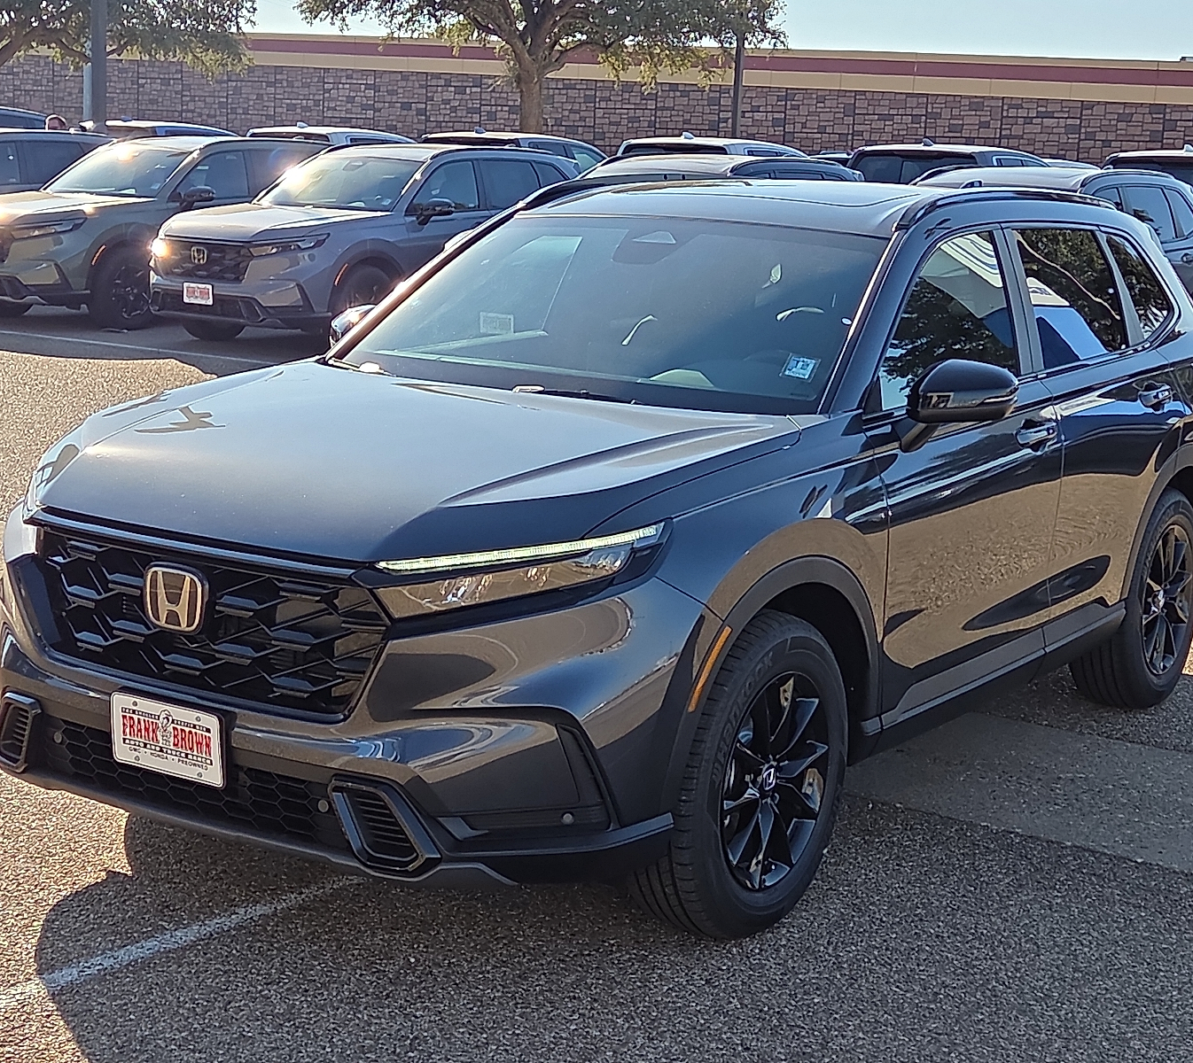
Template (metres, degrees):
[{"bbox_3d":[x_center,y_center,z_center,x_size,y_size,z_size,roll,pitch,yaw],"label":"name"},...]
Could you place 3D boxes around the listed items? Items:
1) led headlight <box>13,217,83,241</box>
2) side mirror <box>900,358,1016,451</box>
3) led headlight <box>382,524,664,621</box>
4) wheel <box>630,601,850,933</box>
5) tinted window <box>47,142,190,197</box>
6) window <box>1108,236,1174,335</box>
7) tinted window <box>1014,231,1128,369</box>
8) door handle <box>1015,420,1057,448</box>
[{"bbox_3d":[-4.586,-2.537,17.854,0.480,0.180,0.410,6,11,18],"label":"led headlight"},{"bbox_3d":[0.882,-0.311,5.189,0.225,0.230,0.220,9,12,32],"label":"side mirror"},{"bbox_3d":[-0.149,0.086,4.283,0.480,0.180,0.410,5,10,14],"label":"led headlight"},{"bbox_3d":[0.318,0.541,4.834,0.240,0.735,0.740,9,12,32],"label":"wheel"},{"bbox_3d":[-4.303,-3.207,19.119,1.470,0.120,0.890,10,43,36],"label":"tinted window"},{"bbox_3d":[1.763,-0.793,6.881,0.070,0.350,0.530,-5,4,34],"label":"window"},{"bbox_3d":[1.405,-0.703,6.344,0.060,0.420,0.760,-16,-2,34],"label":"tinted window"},{"bbox_3d":[1.194,-0.264,5.762,0.060,0.060,0.230,8,11,32],"label":"door handle"}]

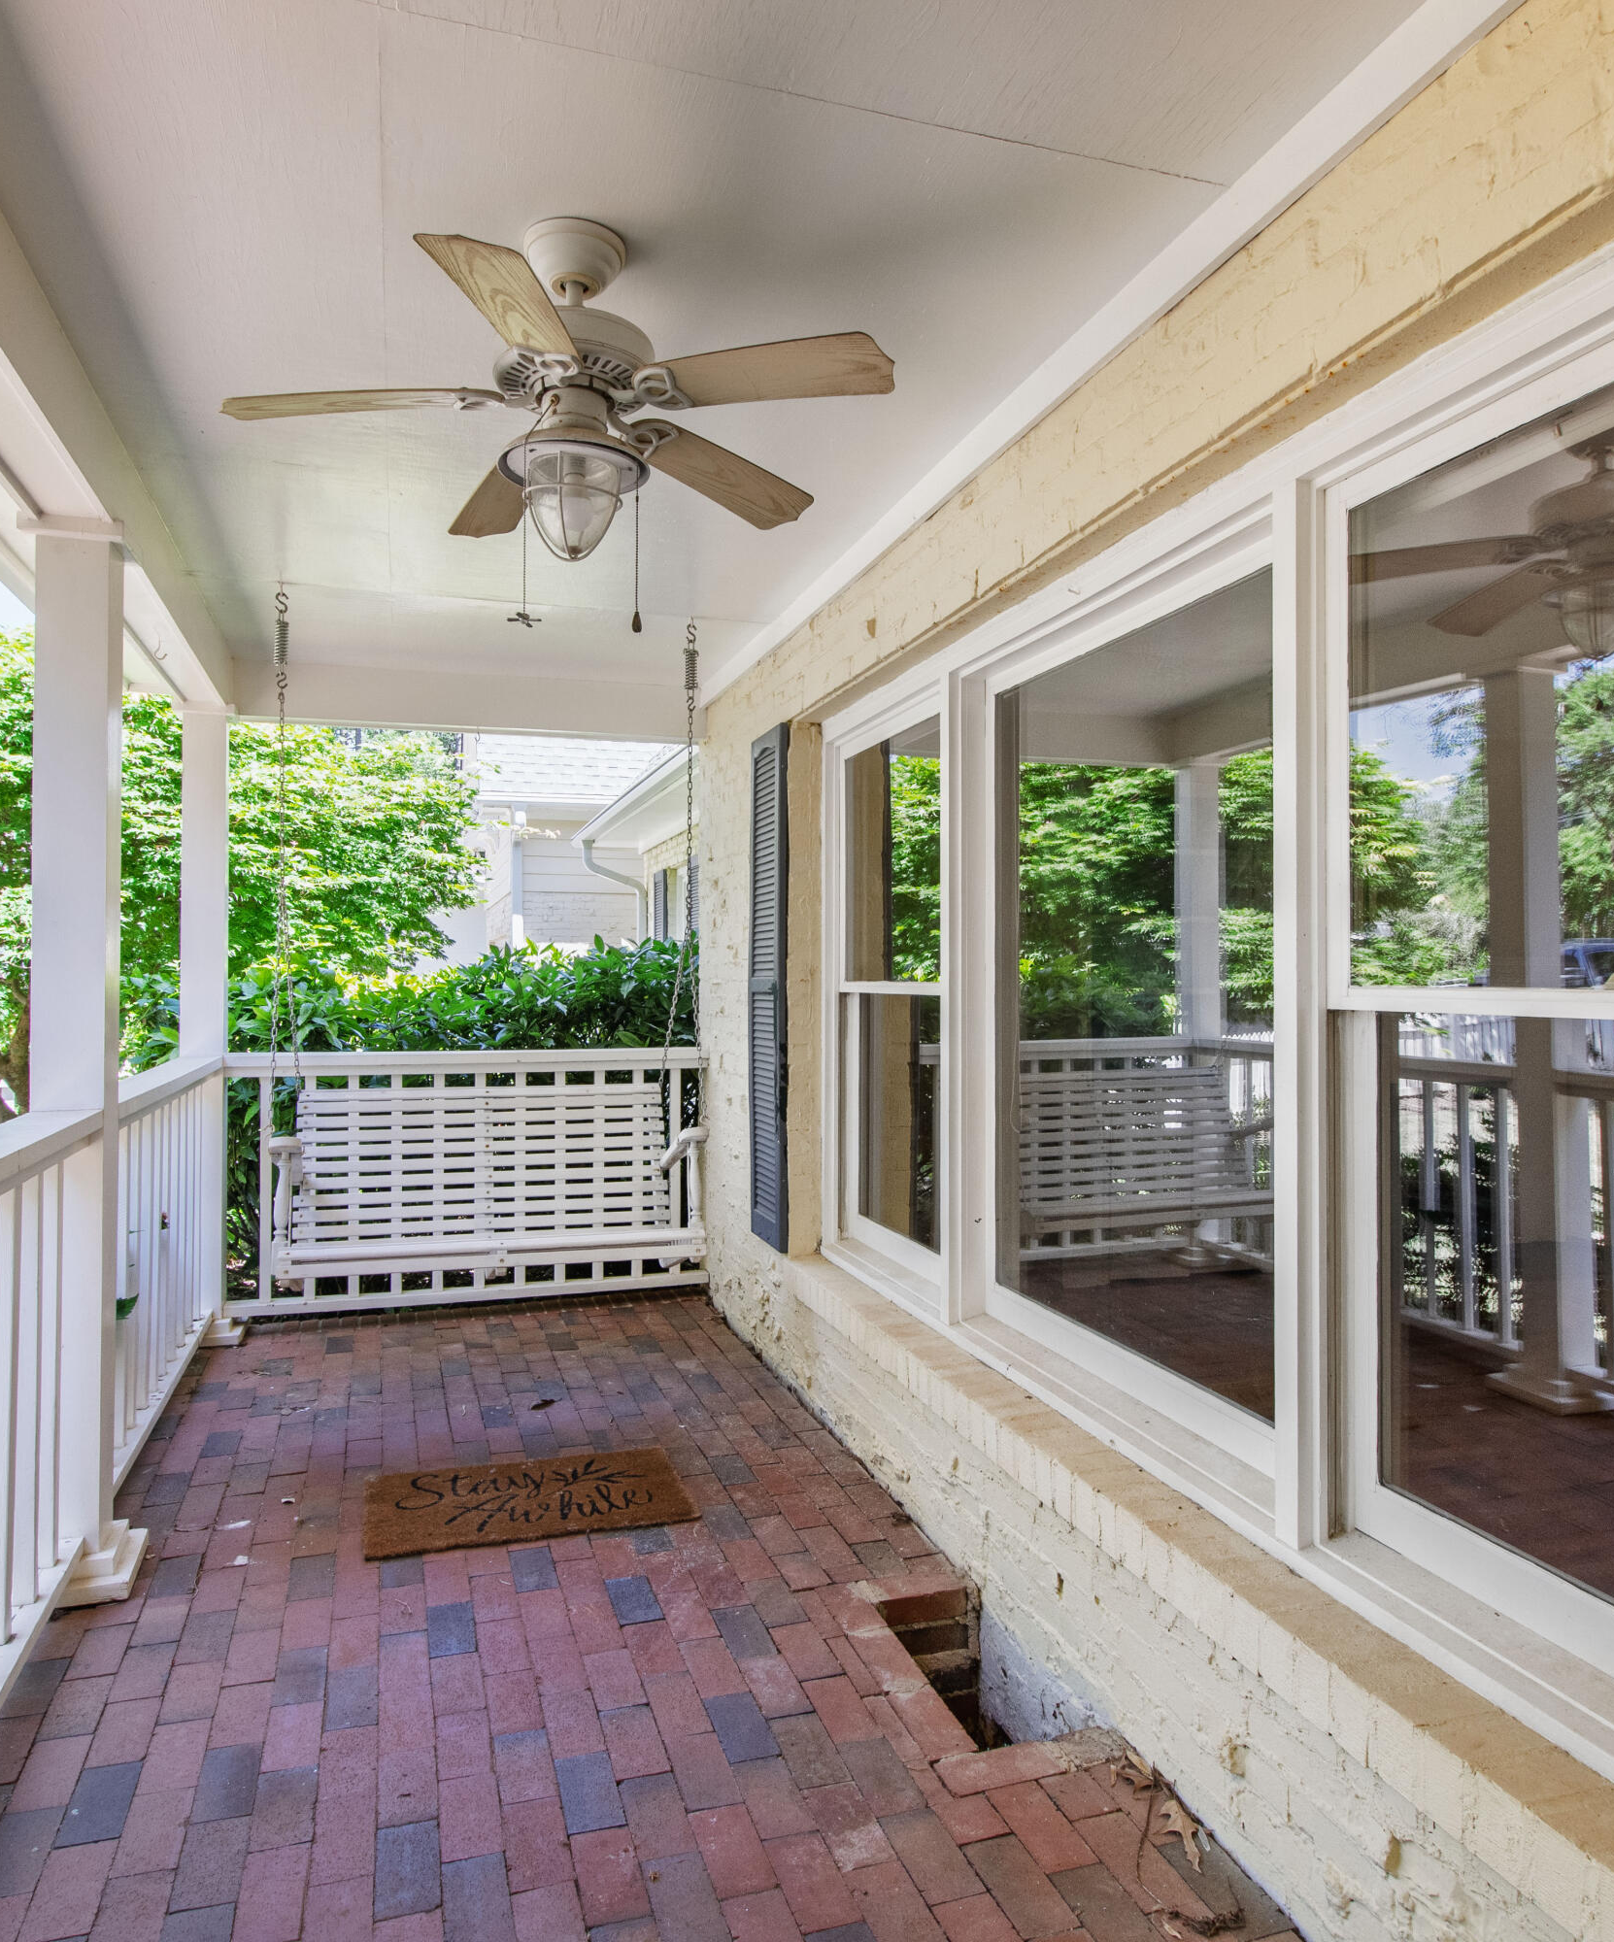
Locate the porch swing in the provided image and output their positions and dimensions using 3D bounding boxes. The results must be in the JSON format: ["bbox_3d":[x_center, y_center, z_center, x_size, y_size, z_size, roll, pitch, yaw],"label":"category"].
[{"bbox_3d":[-0.972,-0.107,3.861,1.300,2.060,0.600,0,0,-19],"label":"porch swing"}]

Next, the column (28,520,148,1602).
[{"bbox_3d":[-1.575,0.184,2.631,0.220,2.270,0.220,0,0,-19],"label":"column"}]

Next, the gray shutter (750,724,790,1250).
[{"bbox_3d":[-0.122,0.053,4.010,0.035,1.670,0.330,0,0,-19],"label":"gray shutter"}]

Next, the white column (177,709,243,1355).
[{"bbox_3d":[-2.180,0.192,4.421,0.220,2.270,0.220,0,0,-19],"label":"white column"}]

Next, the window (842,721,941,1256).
[{"bbox_3d":[0.274,0.057,3.464,0.100,1.550,0.820,0,0,-19],"label":"window"}]

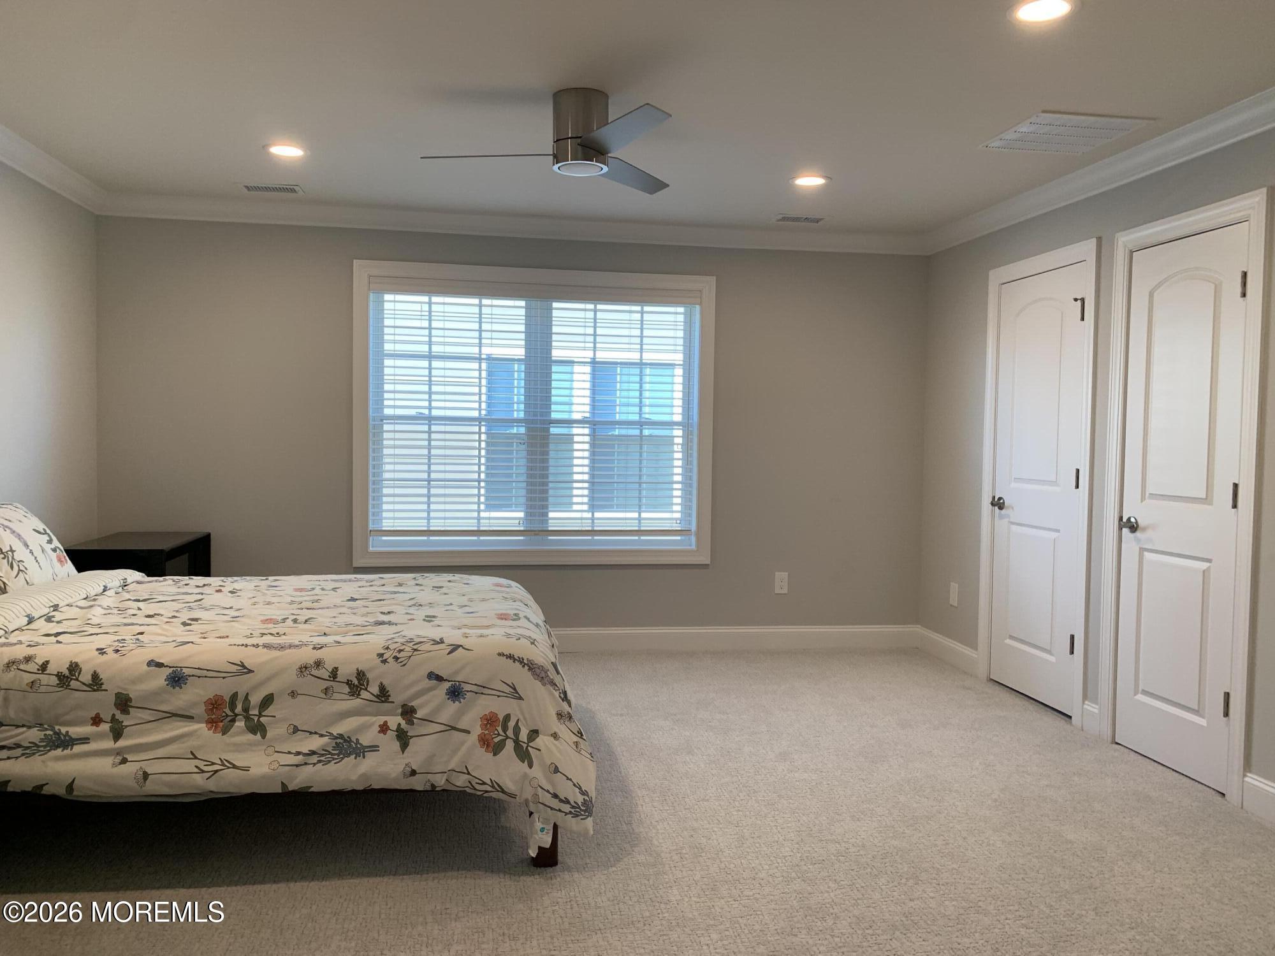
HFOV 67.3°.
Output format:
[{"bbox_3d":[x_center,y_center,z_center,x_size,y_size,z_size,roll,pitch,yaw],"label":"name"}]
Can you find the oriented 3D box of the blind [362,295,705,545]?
[{"bbox_3d":[-0.555,-0.330,5.398,1.840,1.441,0.060,0,3,-10],"label":"blind"}]

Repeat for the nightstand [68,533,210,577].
[{"bbox_3d":[-2.379,0.665,4.595,0.455,0.735,0.760,0,3,-10],"label":"nightstand"}]

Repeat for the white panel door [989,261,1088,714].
[{"bbox_3d":[1.932,0.044,4.597,0.045,2.032,0.682,0,3,-10],"label":"white panel door"}]

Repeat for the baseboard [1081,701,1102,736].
[{"bbox_3d":[1.983,1.047,4.161,0.018,0.136,0.124,0,3,-10],"label":"baseboard"}]

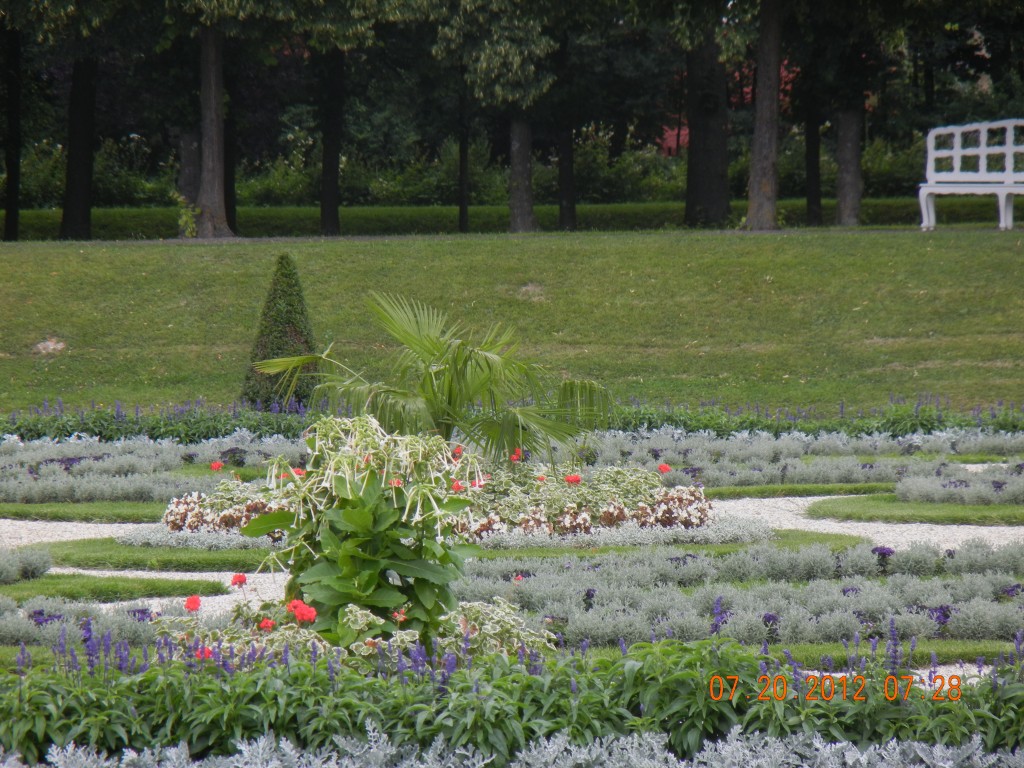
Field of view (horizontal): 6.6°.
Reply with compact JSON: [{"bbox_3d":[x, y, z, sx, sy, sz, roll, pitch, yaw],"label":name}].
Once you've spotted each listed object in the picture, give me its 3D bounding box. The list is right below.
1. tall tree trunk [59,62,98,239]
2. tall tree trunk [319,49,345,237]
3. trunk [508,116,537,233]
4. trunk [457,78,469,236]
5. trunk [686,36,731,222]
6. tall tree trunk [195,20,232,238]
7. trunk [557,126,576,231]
[{"bbox_3d":[-4.386,-2.388,90.000,0.345,1.866,0.345,0,1,0],"label":"tall tree trunk"},{"bbox_3d":[-1.841,-2.458,90.500,0.235,1.927,0.235,0,1,0],"label":"tall tree trunk"},{"bbox_3d":[0.108,-2.169,91.000,0.267,1.230,0.267,0,1,0],"label":"trunk"},{"bbox_3d":[-0.524,-2.410,94.000,0.117,1.610,0.117,0,1,0],"label":"trunk"},{"bbox_3d":[2.093,-2.714,95.000,0.482,2.055,0.482,0,1,0],"label":"trunk"},{"bbox_3d":[-2.960,-2.504,88.000,0.327,2.122,0.327,0,1,0],"label":"tall tree trunk"},{"bbox_3d":[0.577,-2.193,94.000,0.191,1.155,0.191,0,1,0],"label":"trunk"}]

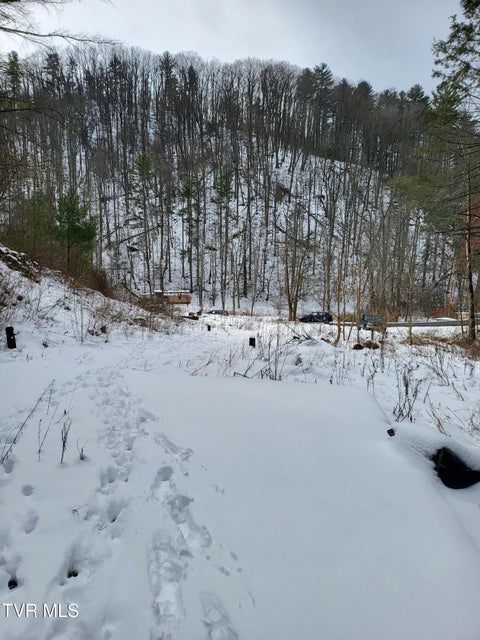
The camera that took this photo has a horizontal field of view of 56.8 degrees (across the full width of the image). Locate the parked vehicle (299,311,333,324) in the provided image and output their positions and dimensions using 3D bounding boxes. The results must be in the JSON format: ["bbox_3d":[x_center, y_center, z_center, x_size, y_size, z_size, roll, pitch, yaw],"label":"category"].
[{"bbox_3d":[10.592,-0.265,62.000,4.400,1.600,1.800,0,1,23],"label":"parked vehicle"}]

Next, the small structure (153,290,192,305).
[{"bbox_3d":[-10.807,-3.550,70.000,5.600,2.150,3.500,0,1,-9],"label":"small structure"}]

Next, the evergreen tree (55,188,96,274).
[{"bbox_3d":[-14.088,-7.579,38.000,3.400,7.100,3.400,0,1,0],"label":"evergreen tree"}]

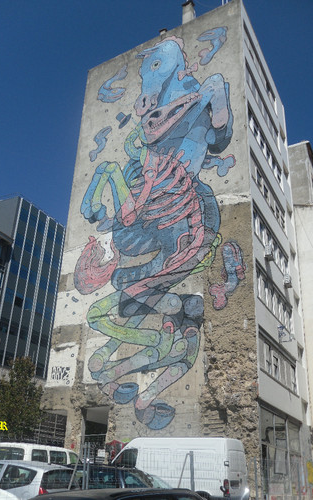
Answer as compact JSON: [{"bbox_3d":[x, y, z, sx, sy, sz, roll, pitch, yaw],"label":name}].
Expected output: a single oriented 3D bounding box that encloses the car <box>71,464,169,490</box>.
[{"bbox_3d":[-0.921,6.831,14.063,4.450,1.460,1.760,-9,-28,22],"label":"car"}]

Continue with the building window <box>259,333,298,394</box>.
[{"bbox_3d":[5.687,5.477,23.419,0.200,1.600,6.500,-11,-29,25],"label":"building window"}]

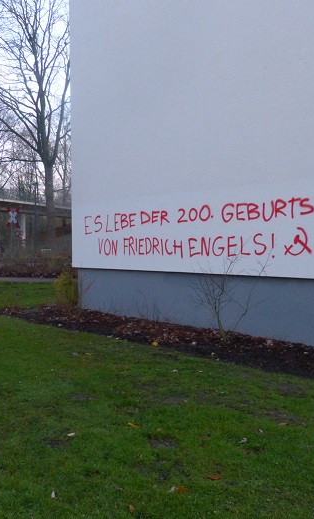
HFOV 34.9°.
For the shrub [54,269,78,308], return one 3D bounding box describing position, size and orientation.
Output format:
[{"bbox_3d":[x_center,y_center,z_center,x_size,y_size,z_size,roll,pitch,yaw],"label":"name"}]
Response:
[{"bbox_3d":[-2.250,0.722,12.476,0.620,0.980,0.620,0,2,0],"label":"shrub"}]

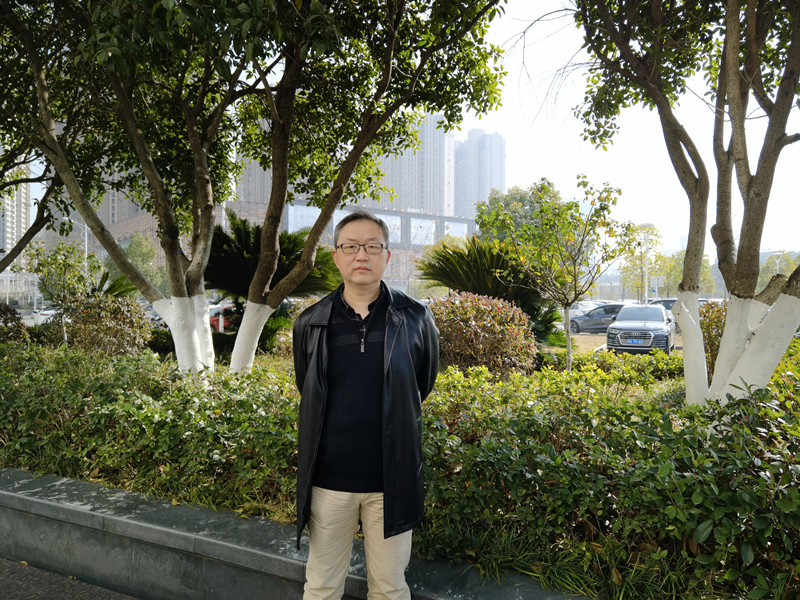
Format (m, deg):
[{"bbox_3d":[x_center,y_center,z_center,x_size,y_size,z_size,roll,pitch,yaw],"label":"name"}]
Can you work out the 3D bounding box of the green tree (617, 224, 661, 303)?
[{"bbox_3d":[14.500,-1.430,38.000,2.700,6.300,2.700,0,0,20],"label":"green tree"}]

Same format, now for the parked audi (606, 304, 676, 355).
[{"bbox_3d":[8.720,1.010,22.340,1.920,1.660,4.750,0,0,27],"label":"parked audi"}]

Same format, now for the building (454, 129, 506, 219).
[{"bbox_3d":[49.000,-52.400,380.000,26.000,104.000,20.000,0,0,-36],"label":"building"}]

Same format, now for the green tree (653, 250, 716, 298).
[{"bbox_3d":[21.900,-1.040,48.000,4.600,5.500,4.400,0,0,23],"label":"green tree"}]

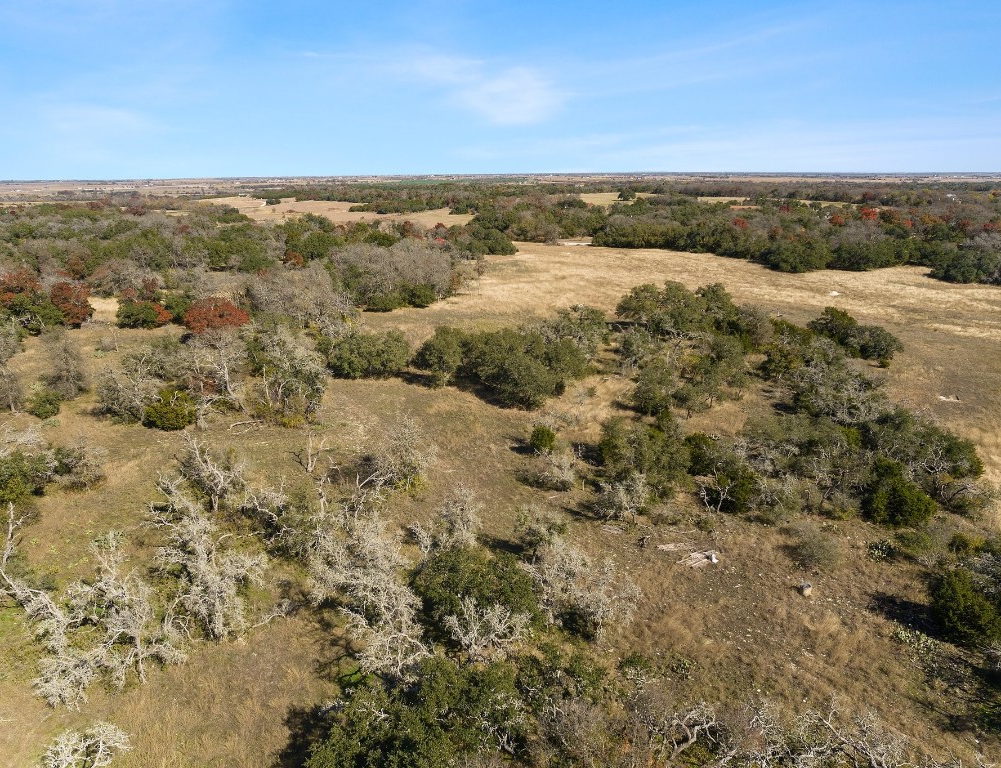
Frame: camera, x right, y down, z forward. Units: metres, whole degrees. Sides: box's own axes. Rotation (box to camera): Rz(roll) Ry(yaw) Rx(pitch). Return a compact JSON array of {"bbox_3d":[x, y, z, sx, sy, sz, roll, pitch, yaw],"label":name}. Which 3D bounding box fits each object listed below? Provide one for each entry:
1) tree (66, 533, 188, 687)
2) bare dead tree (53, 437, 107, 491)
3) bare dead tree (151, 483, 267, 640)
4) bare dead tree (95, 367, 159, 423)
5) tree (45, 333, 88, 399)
[{"bbox_3d":[-19.130,11.698,36.516,5.390,7.210,6.470,-11,19,-31],"label":"tree"},{"bbox_3d":[-35.748,6.659,59.202,4.400,4.080,3.960,0,17,0],"label":"bare dead tree"},{"bbox_3d":[-16.314,10.322,39.789,5.830,7.950,7.580,-8,18,-25],"label":"bare dead tree"},{"bbox_3d":[-40.182,1.014,75.885,6.100,5.770,5.790,-9,19,-28],"label":"bare dead tree"},{"bbox_3d":[-51.166,-2.181,83.226,4.330,7.910,4.330,-11,19,-31],"label":"tree"}]

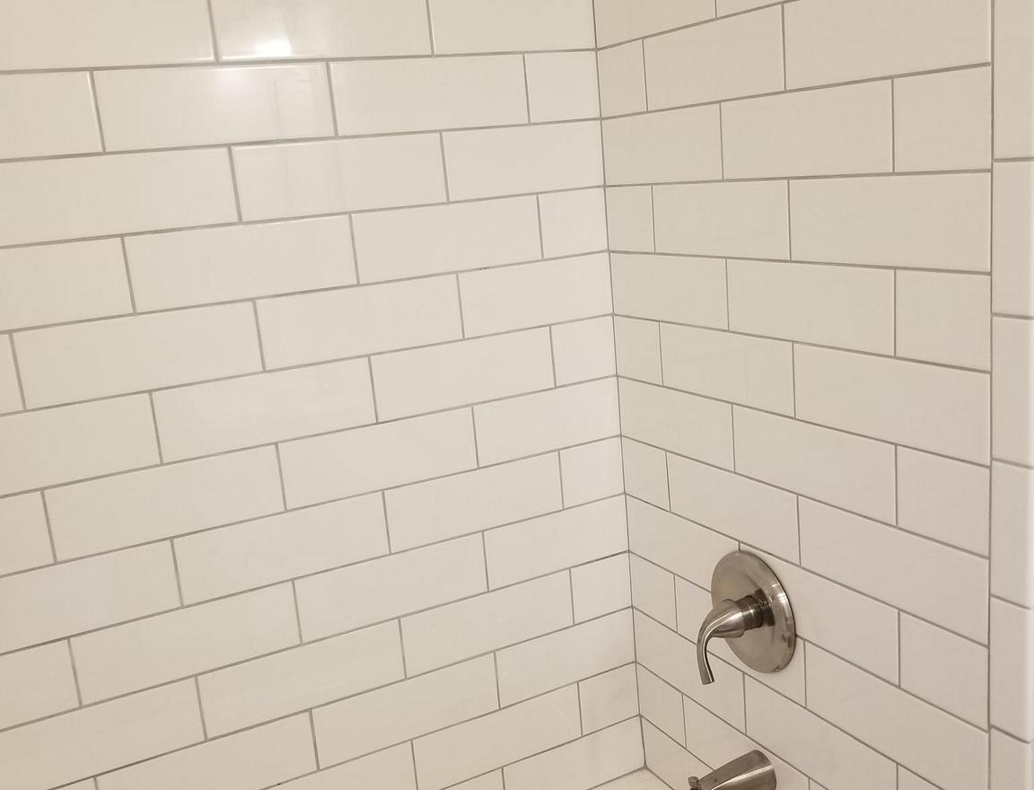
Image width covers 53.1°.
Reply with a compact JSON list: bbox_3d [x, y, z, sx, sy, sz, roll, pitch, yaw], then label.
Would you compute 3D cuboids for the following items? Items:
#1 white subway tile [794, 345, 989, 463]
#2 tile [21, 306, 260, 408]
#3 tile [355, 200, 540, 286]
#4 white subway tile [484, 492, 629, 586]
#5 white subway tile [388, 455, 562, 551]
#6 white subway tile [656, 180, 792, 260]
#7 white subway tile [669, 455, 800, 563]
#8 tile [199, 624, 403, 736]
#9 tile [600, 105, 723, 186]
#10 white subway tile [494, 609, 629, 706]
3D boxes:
[{"bbox_3d":[0.431,0.004,1.212,0.009,0.101,0.298,-11,14,-26],"label":"white subway tile"},{"bbox_3d":[-0.498,-0.057,1.385,0.305,0.101,0.010,-11,14,-26],"label":"tile"},{"bbox_3d":[-0.101,-0.238,1.565,0.304,0.102,0.010,-11,14,-25],"label":"tile"},{"bbox_3d":[0.070,0.244,1.729,0.275,0.101,0.009,-11,13,-25],"label":"white subway tile"},{"bbox_3d":[-0.064,0.167,1.640,0.302,0.101,0.009,-11,14,-26],"label":"white subway tile"},{"bbox_3d":[0.280,-0.244,1.445,0.009,0.102,0.304,-11,13,-26],"label":"white subway tile"},{"bbox_3d":[0.317,0.160,1.532,0.010,0.102,0.304,-12,14,-26],"label":"white subway tile"},{"bbox_3d":[-0.319,0.426,1.564,0.304,0.102,0.009,-11,13,-25],"label":"tile"},{"bbox_3d":[0.209,-0.365,1.531,0.009,0.101,0.284,-11,13,-26],"label":"tile"},{"bbox_3d":[0.086,0.447,1.775,0.271,0.101,0.009,-11,14,-25],"label":"white subway tile"}]

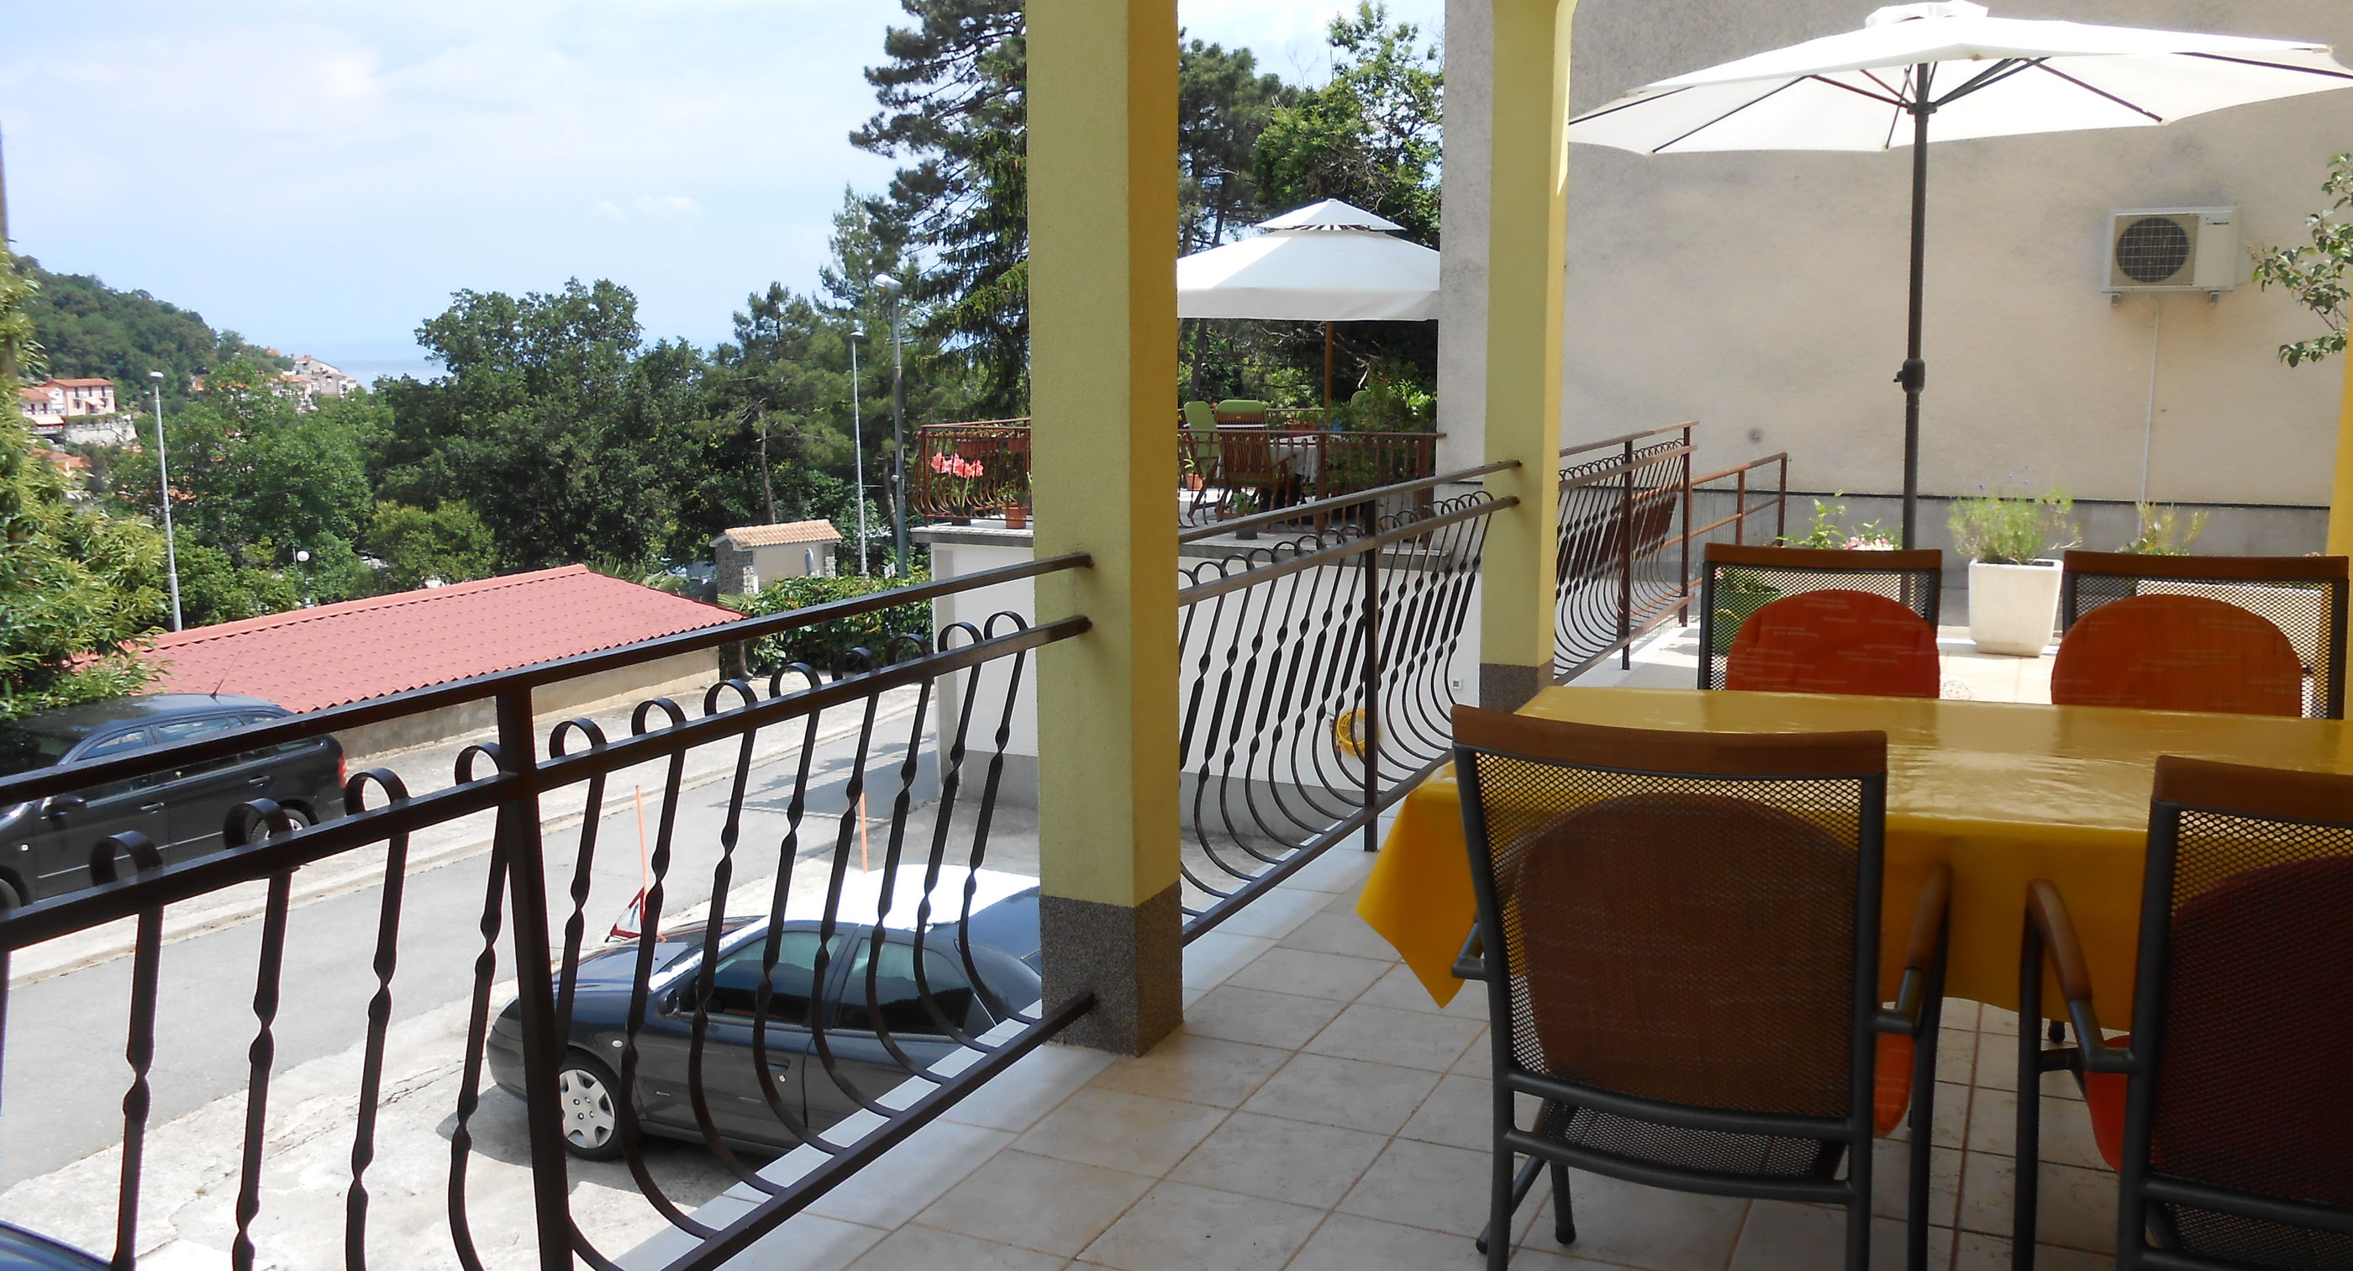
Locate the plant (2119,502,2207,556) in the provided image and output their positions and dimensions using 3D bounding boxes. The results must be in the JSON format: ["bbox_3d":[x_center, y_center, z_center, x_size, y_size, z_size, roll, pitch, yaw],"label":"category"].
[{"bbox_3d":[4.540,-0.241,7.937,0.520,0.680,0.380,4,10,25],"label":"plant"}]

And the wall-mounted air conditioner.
[{"bbox_3d":[7.129,-2.750,12.675,0.790,0.565,0.290,4,10,25],"label":"wall-mounted air conditioner"}]

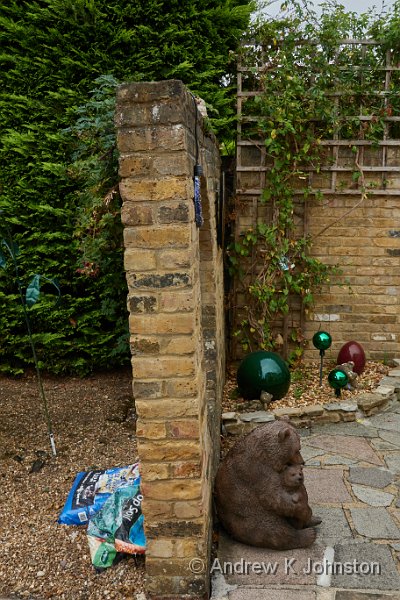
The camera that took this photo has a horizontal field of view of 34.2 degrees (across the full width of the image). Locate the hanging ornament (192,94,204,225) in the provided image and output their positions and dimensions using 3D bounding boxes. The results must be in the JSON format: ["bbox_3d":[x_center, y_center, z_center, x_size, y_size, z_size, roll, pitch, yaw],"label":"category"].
[{"bbox_3d":[-0.006,-0.478,2.250,0.035,0.455,0.035,0,11,0],"label":"hanging ornament"}]

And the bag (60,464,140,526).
[{"bbox_3d":[-0.460,0.962,3.281,0.420,0.100,0.500,-1,11,-3],"label":"bag"}]

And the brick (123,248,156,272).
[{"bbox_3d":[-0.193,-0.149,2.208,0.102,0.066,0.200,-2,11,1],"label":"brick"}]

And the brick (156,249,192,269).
[{"bbox_3d":[-0.080,-0.153,2.207,0.112,0.067,0.180,-2,12,2],"label":"brick"}]

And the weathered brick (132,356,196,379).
[{"bbox_3d":[-0.118,0.217,2.247,0.213,0.067,0.105,-2,12,2],"label":"weathered brick"}]

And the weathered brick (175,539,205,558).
[{"bbox_3d":[-0.035,0.873,2.418,0.106,0.067,0.180,-2,12,2],"label":"weathered brick"}]

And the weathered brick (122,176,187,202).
[{"bbox_3d":[-0.144,-0.366,2.141,0.215,0.067,0.105,-2,11,4],"label":"weathered brick"}]

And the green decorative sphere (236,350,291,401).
[{"bbox_3d":[0.425,0.512,4.330,0.352,0.352,0.352,0,11,0],"label":"green decorative sphere"}]

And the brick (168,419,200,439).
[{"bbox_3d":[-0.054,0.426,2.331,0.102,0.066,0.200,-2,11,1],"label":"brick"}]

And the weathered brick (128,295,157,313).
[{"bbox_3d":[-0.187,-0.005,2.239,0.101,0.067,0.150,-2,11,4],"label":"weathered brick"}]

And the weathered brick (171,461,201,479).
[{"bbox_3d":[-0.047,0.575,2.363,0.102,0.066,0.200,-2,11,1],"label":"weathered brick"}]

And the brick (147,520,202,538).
[{"bbox_3d":[-0.089,0.807,2.368,0.210,0.067,0.105,-2,12,2],"label":"brick"}]

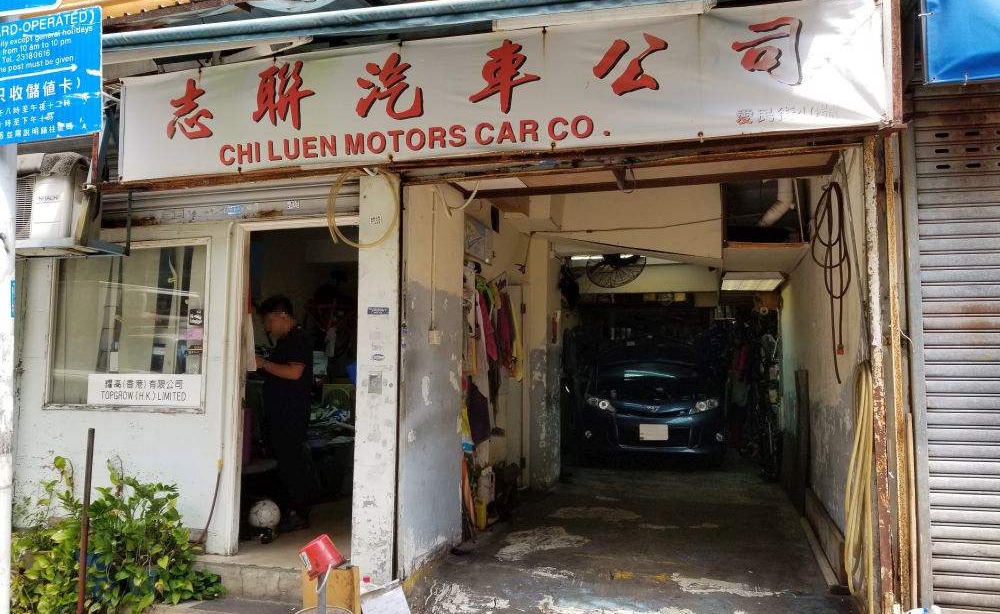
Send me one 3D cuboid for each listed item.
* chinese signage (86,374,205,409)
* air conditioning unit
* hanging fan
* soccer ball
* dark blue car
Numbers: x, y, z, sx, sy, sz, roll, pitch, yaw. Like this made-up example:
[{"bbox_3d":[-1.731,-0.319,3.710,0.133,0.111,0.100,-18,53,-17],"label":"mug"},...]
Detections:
[{"bbox_3d":[-2.348,0.548,4.968,0.900,0.205,0.020,-1,-5,16],"label":"chinese signage"},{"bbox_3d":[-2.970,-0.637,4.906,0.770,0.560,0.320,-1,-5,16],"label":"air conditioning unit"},{"bbox_3d":[1.218,-0.517,7.967,0.640,0.640,0.360,1,33,-7],"label":"hanging fan"},{"bbox_3d":[-1.680,1.491,5.370,0.220,0.220,0.220,0,-5,0],"label":"soccer ball"},{"bbox_3d":[2.348,1.280,11.205,1.740,1.590,4.550,-1,-5,13],"label":"dark blue car"}]

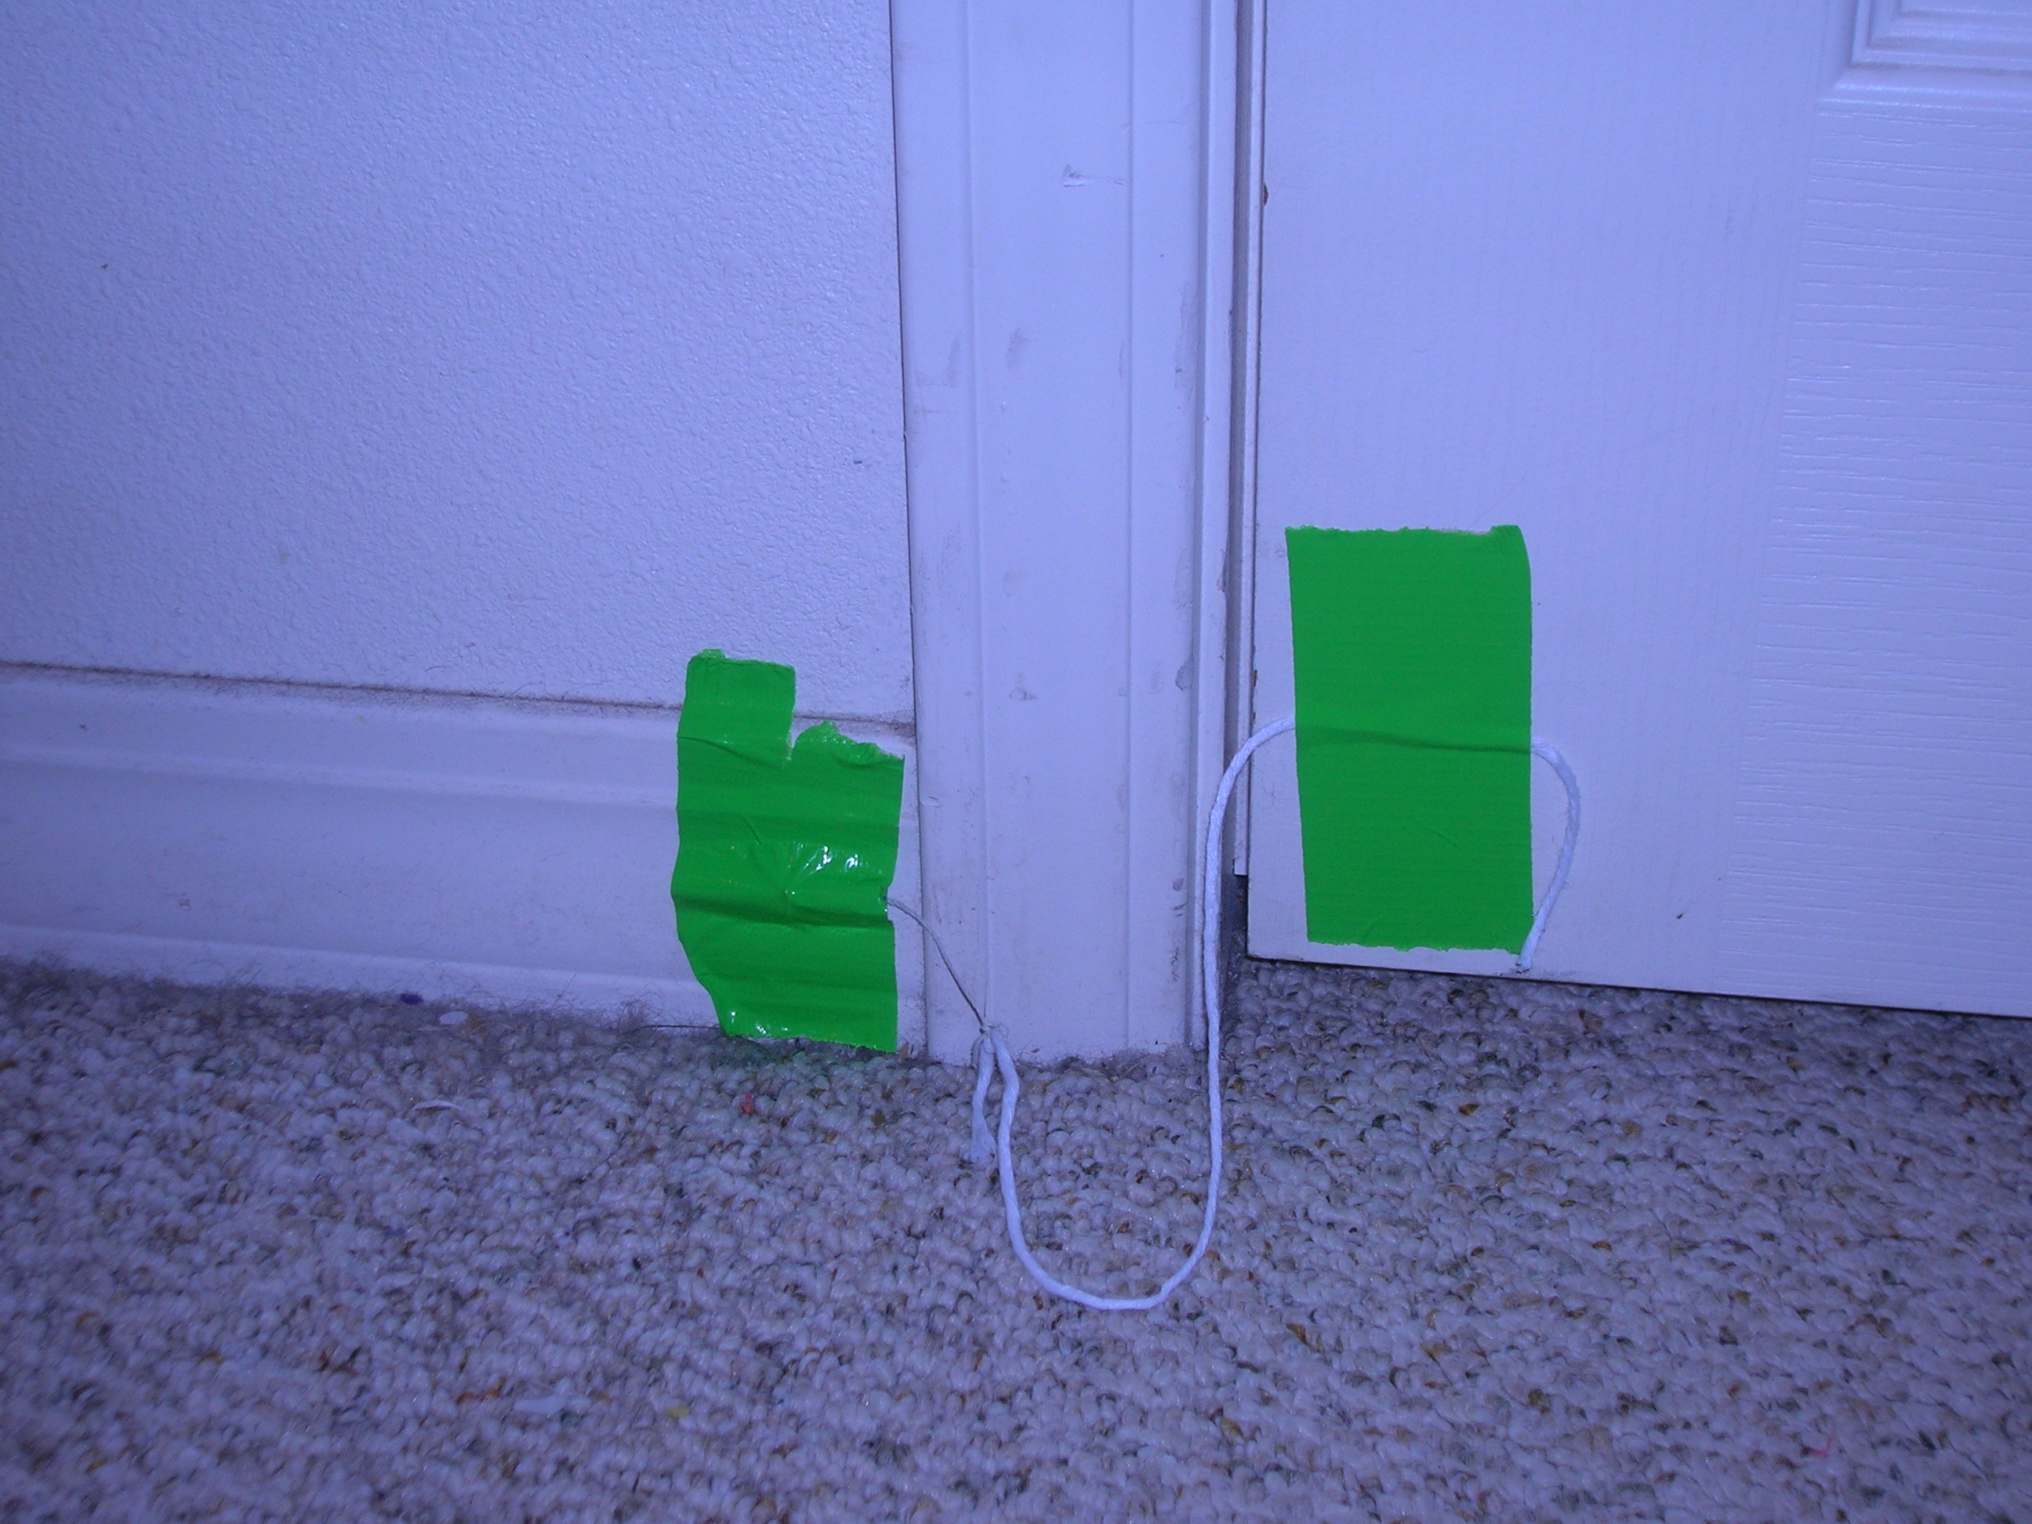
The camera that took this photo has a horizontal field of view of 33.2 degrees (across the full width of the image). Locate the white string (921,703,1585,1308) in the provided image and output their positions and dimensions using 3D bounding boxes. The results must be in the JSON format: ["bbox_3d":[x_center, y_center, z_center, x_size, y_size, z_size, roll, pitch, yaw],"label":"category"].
[{"bbox_3d":[0.040,0.050,0.676,0.139,0.085,0.099,4,31,8],"label":"white string"}]

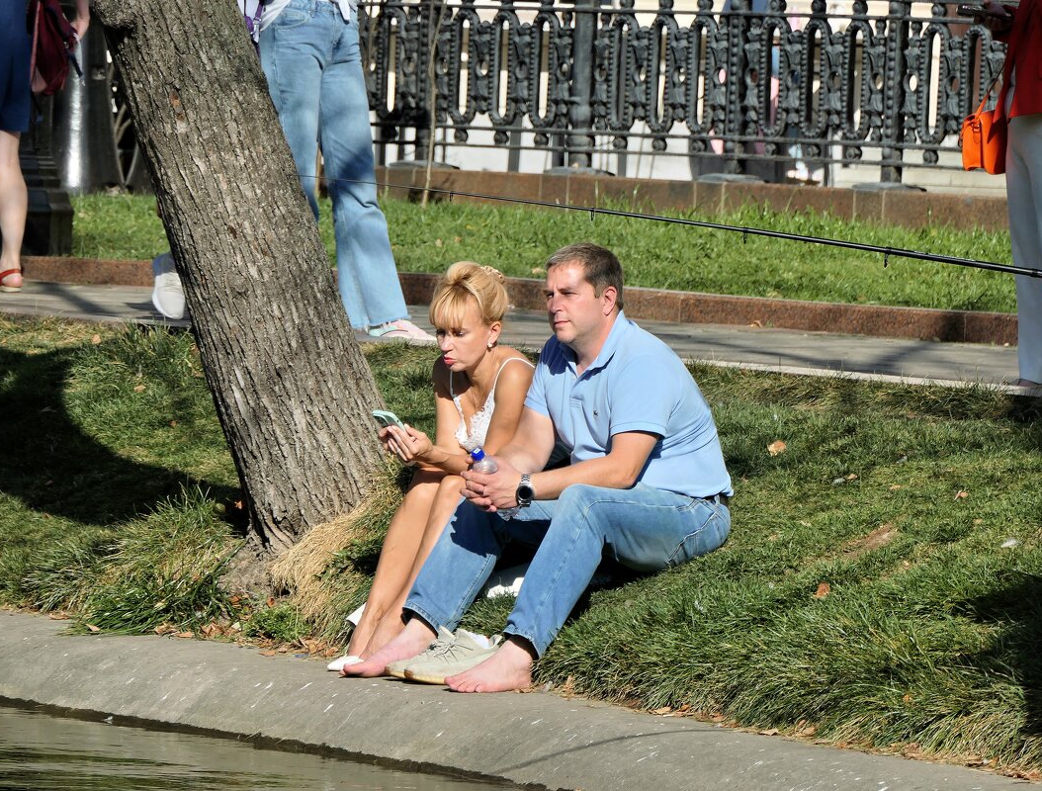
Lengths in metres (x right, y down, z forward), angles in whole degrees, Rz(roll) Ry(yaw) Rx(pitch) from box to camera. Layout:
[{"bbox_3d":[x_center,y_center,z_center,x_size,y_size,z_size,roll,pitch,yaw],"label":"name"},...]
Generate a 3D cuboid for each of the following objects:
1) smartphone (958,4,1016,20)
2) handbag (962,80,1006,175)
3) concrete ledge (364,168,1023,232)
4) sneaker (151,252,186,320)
[{"bbox_3d":[1.349,-1.116,31.700,0.158,0.010,0.075,11,-12,3],"label":"smartphone"},{"bbox_3d":[1.363,-0.779,31.900,0.140,0.260,0.210,1,2,-28],"label":"handbag"},{"bbox_3d":[0.660,-0.825,46.100,0.300,0.190,4.300,0,2,-36],"label":"concrete ledge"},{"bbox_3d":[-1.128,-0.354,35.000,0.105,0.125,0.270,-3,37,-5],"label":"sneaker"}]

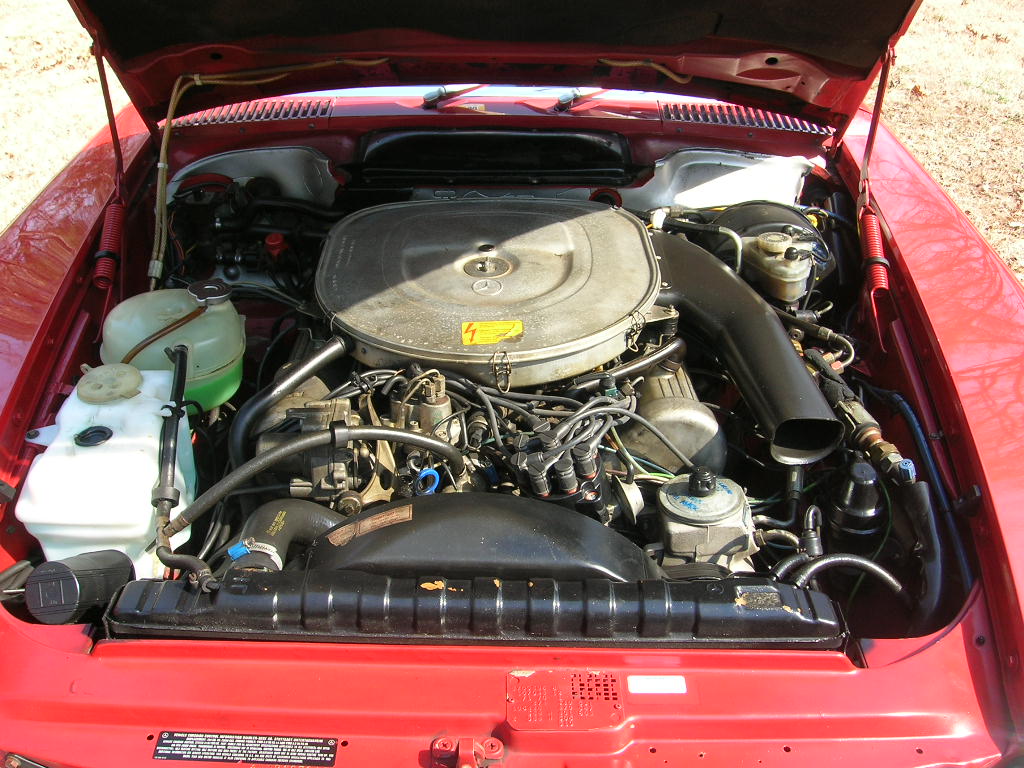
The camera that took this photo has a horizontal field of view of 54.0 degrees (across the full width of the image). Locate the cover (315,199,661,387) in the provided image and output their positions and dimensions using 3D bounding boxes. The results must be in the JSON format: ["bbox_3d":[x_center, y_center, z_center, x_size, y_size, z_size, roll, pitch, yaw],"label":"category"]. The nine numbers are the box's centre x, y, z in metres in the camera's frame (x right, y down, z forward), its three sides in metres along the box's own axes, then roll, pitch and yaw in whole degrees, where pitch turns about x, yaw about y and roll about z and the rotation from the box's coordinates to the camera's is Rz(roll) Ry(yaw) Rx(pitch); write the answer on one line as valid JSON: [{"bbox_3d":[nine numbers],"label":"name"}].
[{"bbox_3d":[-0.026,-0.129,1.365,0.450,0.085,0.450,1,33,0],"label":"cover"}]

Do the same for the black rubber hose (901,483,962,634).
[{"bbox_3d":[0.451,0.192,1.100,0.045,0.120,0.150,1,33,0],"label":"black rubber hose"}]

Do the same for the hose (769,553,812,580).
[{"bbox_3d":[0.281,0.178,1.011,0.022,0.030,0.045,-17,36,-25],"label":"hose"}]

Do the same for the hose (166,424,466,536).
[{"bbox_3d":[-0.213,0.105,1.108,0.330,0.085,0.080,-9,34,-15],"label":"hose"}]

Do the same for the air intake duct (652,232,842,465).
[{"bbox_3d":[0.311,-0.061,1.356,0.200,0.170,0.420,1,33,0],"label":"air intake duct"}]

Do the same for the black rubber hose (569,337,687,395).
[{"bbox_3d":[0.148,-0.028,1.302,0.155,0.060,0.045,-8,33,-12],"label":"black rubber hose"}]

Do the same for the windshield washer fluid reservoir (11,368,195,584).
[{"bbox_3d":[-0.482,0.111,1.246,0.180,0.220,0.200,1,33,0],"label":"windshield washer fluid reservoir"}]

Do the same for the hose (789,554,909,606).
[{"bbox_3d":[0.341,0.194,1.002,0.125,0.050,0.050,1,33,0],"label":"hose"}]

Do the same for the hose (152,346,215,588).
[{"bbox_3d":[-0.382,0.073,1.185,0.060,0.070,0.460,-8,33,-12],"label":"hose"}]

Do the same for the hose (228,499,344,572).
[{"bbox_3d":[-0.219,0.154,1.050,0.110,0.080,0.110,1,33,0],"label":"hose"}]

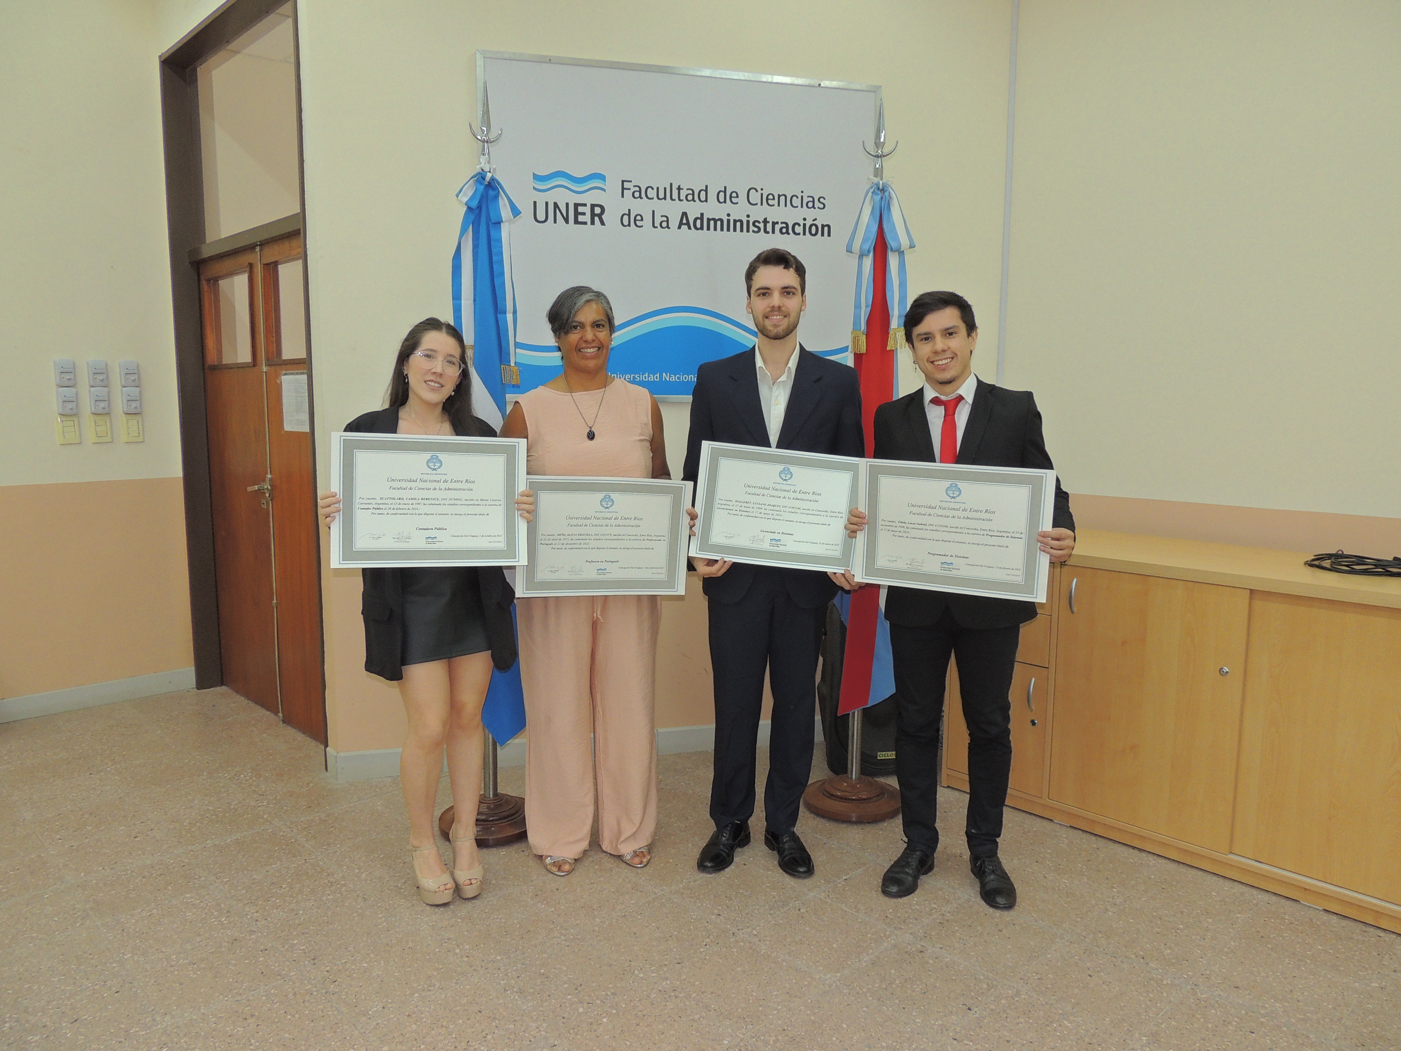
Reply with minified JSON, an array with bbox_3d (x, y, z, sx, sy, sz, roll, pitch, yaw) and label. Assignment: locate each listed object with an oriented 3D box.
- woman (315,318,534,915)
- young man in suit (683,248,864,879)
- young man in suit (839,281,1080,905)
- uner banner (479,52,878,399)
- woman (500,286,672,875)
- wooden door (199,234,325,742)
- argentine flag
[{"bbox_3d":[-0.749,0.243,2.700,0.530,1.615,0.420,-2,8,-18],"label":"woman"},{"bbox_3d":[0.198,0.127,2.847,0.540,1.830,0.400,1,7,1],"label":"young man in suit"},{"bbox_3d":[0.714,0.212,2.719,0.570,1.705,0.420,3,8,17],"label":"young man in suit"},{"bbox_3d":[-0.051,-1.061,3.607,1.500,1.197,0.030,-1,7,-13],"label":"uner banner"},{"bbox_3d":[-0.311,0.173,2.876,0.530,1.720,0.400,-1,7,-11],"label":"woman"},{"bbox_3d":[-1.817,-0.152,4.129,0.050,2.012,1.365,-7,10,-44],"label":"wooden door"},{"bbox_3d":[-0.659,-0.194,3.051,0.211,1.791,0.200,-1,7,-13],"label":"argentine flag"}]

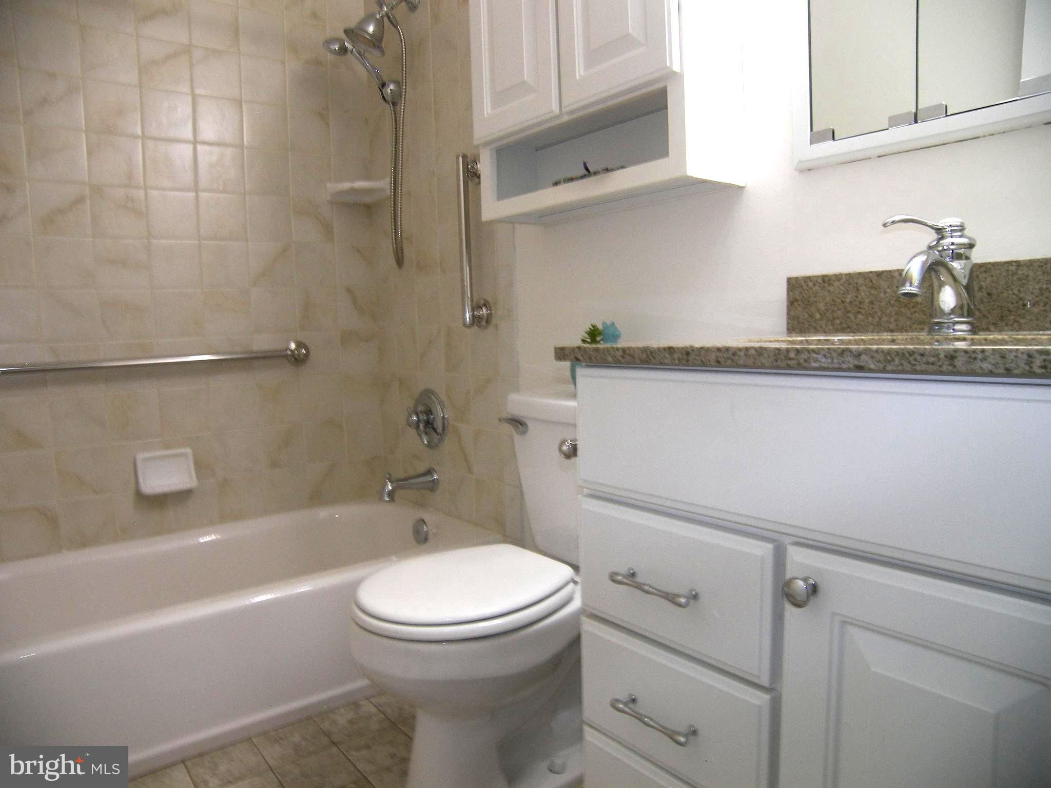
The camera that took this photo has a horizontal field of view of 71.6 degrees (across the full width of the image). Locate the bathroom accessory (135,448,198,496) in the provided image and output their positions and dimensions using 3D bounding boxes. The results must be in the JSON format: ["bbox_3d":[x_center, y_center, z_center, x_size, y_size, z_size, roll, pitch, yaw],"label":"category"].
[{"bbox_3d":[-1.091,0.236,2.216,0.153,0.109,0.075,-5,7,-37],"label":"bathroom accessory"}]

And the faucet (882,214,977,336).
[{"bbox_3d":[0.544,-0.161,0.989,0.211,0.164,0.068,-5,7,-37],"label":"faucet"}]

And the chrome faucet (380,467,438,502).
[{"bbox_3d":[-0.370,0.288,2.307,0.185,0.088,0.076,-5,7,-37],"label":"chrome faucet"}]

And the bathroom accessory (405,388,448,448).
[{"bbox_3d":[-0.335,0.083,2.323,0.080,0.186,0.186,-5,7,-37],"label":"bathroom accessory"}]

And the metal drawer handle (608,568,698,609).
[{"bbox_3d":[0.149,0.227,0.860,0.033,0.014,0.124,-5,7,-37],"label":"metal drawer handle"}]

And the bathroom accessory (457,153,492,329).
[{"bbox_3d":[-0.149,-0.421,2.025,0.074,0.474,0.080,-5,7,-37],"label":"bathroom accessory"}]

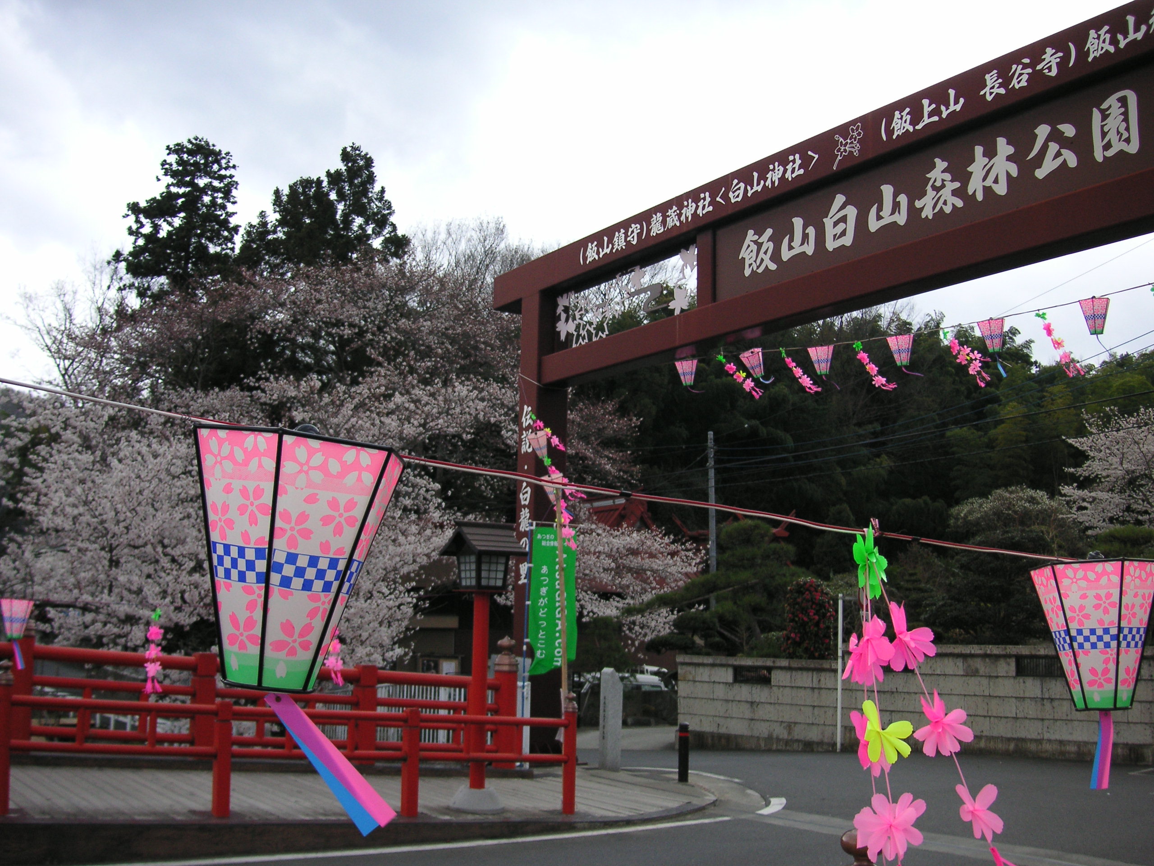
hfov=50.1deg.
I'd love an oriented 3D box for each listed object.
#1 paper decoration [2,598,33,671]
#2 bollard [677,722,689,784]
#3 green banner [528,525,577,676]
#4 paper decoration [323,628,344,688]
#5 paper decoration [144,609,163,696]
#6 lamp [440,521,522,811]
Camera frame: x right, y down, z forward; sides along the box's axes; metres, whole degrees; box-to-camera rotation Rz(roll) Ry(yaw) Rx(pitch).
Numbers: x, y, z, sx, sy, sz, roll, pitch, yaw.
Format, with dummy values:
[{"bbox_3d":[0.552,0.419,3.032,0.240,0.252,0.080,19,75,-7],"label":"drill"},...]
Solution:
[{"bbox_3d":[-4.359,1.564,9.620,0.255,0.550,0.250,6,-11,-30],"label":"paper decoration"},{"bbox_3d":[1.216,3.633,14.072,0.116,0.680,0.116,6,-11,-30],"label":"bollard"},{"bbox_3d":[-0.298,2.003,14.850,0.600,1.780,0.080,6,-10,-29],"label":"green banner"},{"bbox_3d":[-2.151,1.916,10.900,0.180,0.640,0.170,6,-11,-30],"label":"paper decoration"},{"bbox_3d":[-3.483,1.799,10.150,0.155,0.710,0.150,6,-11,-30],"label":"paper decoration"},{"bbox_3d":[-0.890,2.138,11.562,0.580,2.620,0.750,7,-11,-32],"label":"lamp"}]

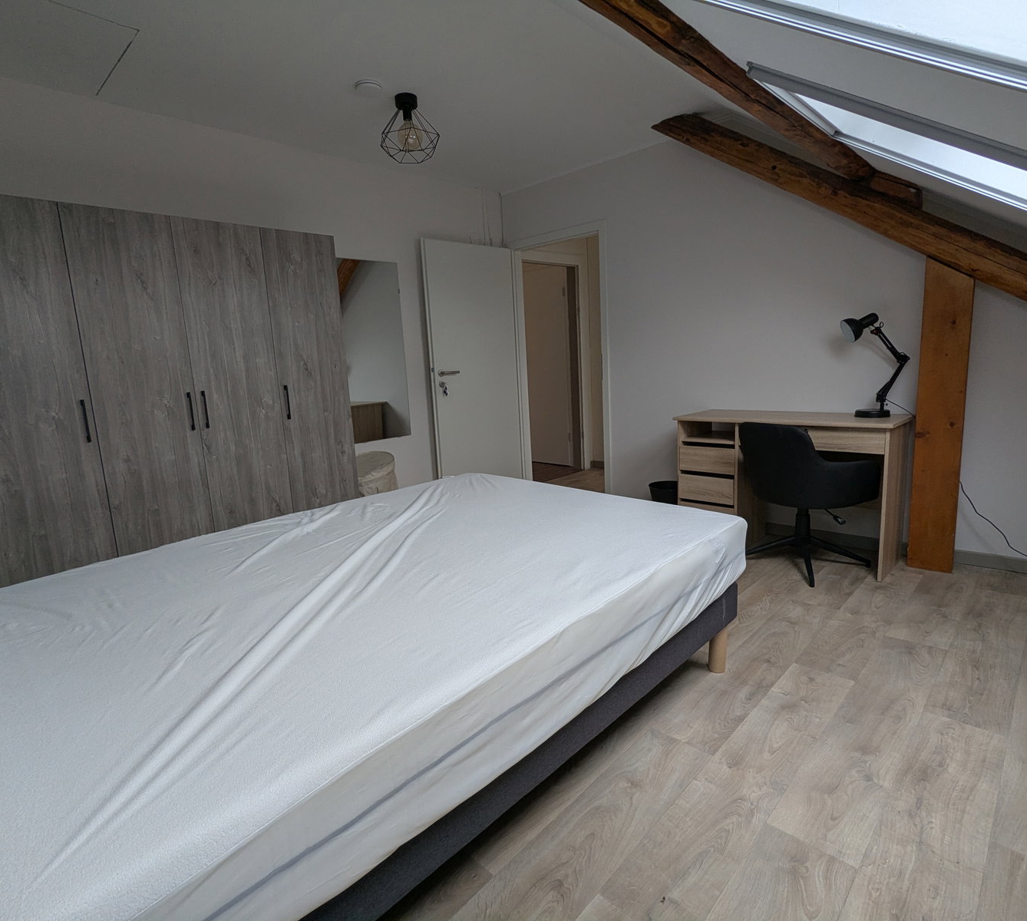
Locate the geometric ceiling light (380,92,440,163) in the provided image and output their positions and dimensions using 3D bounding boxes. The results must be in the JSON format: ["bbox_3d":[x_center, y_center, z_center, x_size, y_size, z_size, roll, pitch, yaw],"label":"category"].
[{"bbox_3d":[-0.527,-1.680,2.854,0.285,0.275,0.285,-3,10,0],"label":"geometric ceiling light"}]

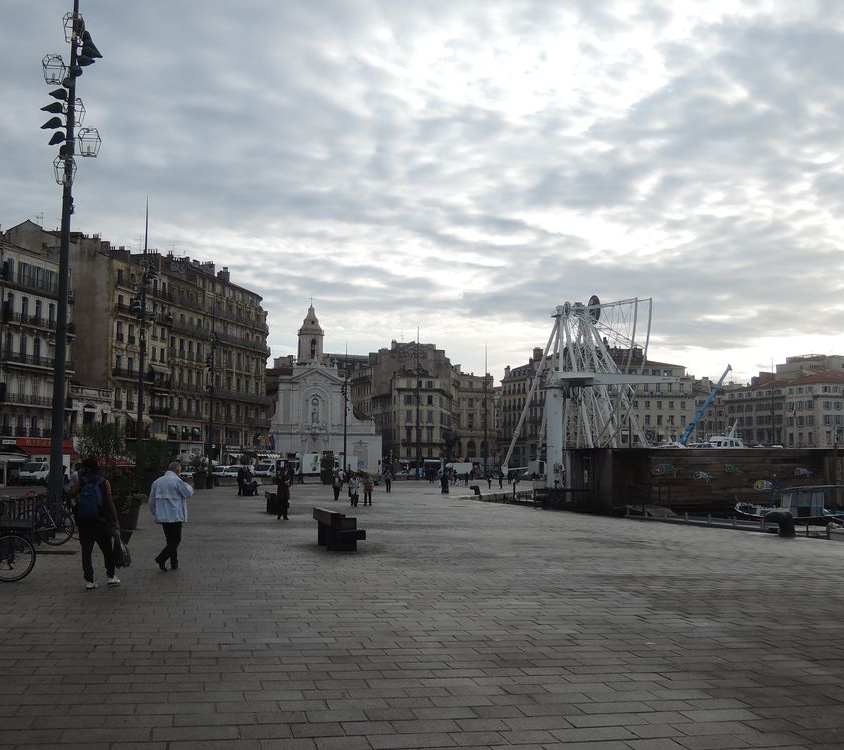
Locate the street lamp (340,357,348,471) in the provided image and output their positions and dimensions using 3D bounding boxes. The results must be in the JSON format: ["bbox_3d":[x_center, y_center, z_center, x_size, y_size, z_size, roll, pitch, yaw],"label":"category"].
[{"bbox_3d":[-9.187,4.718,119.095,0.950,16.500,0.950,0,-5,0],"label":"street lamp"}]

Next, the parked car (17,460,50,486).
[{"bbox_3d":[-35.620,9.227,95.154,2.050,2.500,5.400,-2,-6,16],"label":"parked car"}]

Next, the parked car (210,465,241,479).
[{"bbox_3d":[-21.554,10.860,111.472,1.800,1.600,4.300,-2,-6,16],"label":"parked car"}]

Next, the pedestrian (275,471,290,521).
[{"bbox_3d":[-4.671,4.019,33.982,0.460,1.660,0.430,-2,-6,20],"label":"pedestrian"}]

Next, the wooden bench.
[{"bbox_3d":[-1.801,3.262,21.430,0.750,0.760,3.300,2,-6,-12],"label":"wooden bench"}]

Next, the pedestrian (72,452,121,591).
[{"bbox_3d":[-4.456,2.005,13.822,0.600,1.780,0.470,0,-5,2],"label":"pedestrian"}]

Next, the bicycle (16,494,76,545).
[{"bbox_3d":[-7.748,2.876,20.252,1.700,1.050,0.550,2,-6,-12],"label":"bicycle"}]

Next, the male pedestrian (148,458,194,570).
[{"bbox_3d":[-3.991,2.247,16.186,0.580,1.740,0.450,-2,-6,25],"label":"male pedestrian"}]

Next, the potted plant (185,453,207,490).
[{"bbox_3d":[-19.625,8.311,87.607,1.800,3.200,1.800,0,-5,0],"label":"potted plant"}]

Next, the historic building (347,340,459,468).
[{"bbox_3d":[-4.287,7.806,222.273,24.000,30.000,26.000,0,-5,0],"label":"historic building"}]

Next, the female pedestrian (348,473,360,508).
[{"bbox_3d":[-3.266,5.542,49.080,0.550,1.630,0.420,1,-6,-5],"label":"female pedestrian"}]

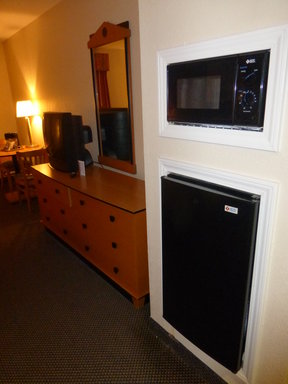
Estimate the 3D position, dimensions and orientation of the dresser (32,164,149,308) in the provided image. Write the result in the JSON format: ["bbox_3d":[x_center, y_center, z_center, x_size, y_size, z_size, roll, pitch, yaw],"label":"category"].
[{"bbox_3d":[-0.440,0.212,2.571,0.530,0.738,1.818,-17,24,-37],"label":"dresser"}]

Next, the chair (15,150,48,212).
[{"bbox_3d":[-1.495,-0.187,3.698,0.437,0.828,0.484,-17,24,-37],"label":"chair"}]

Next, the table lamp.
[{"bbox_3d":[-1.707,-1.006,3.932,0.251,0.656,0.251,-17,24,-37],"label":"table lamp"}]

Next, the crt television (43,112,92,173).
[{"bbox_3d":[-0.752,-0.549,2.815,0.409,0.563,0.558,-15,23,-33],"label":"crt television"}]

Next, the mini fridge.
[{"bbox_3d":[0.447,0.337,1.430,0.502,0.882,0.481,-17,24,-37],"label":"mini fridge"}]

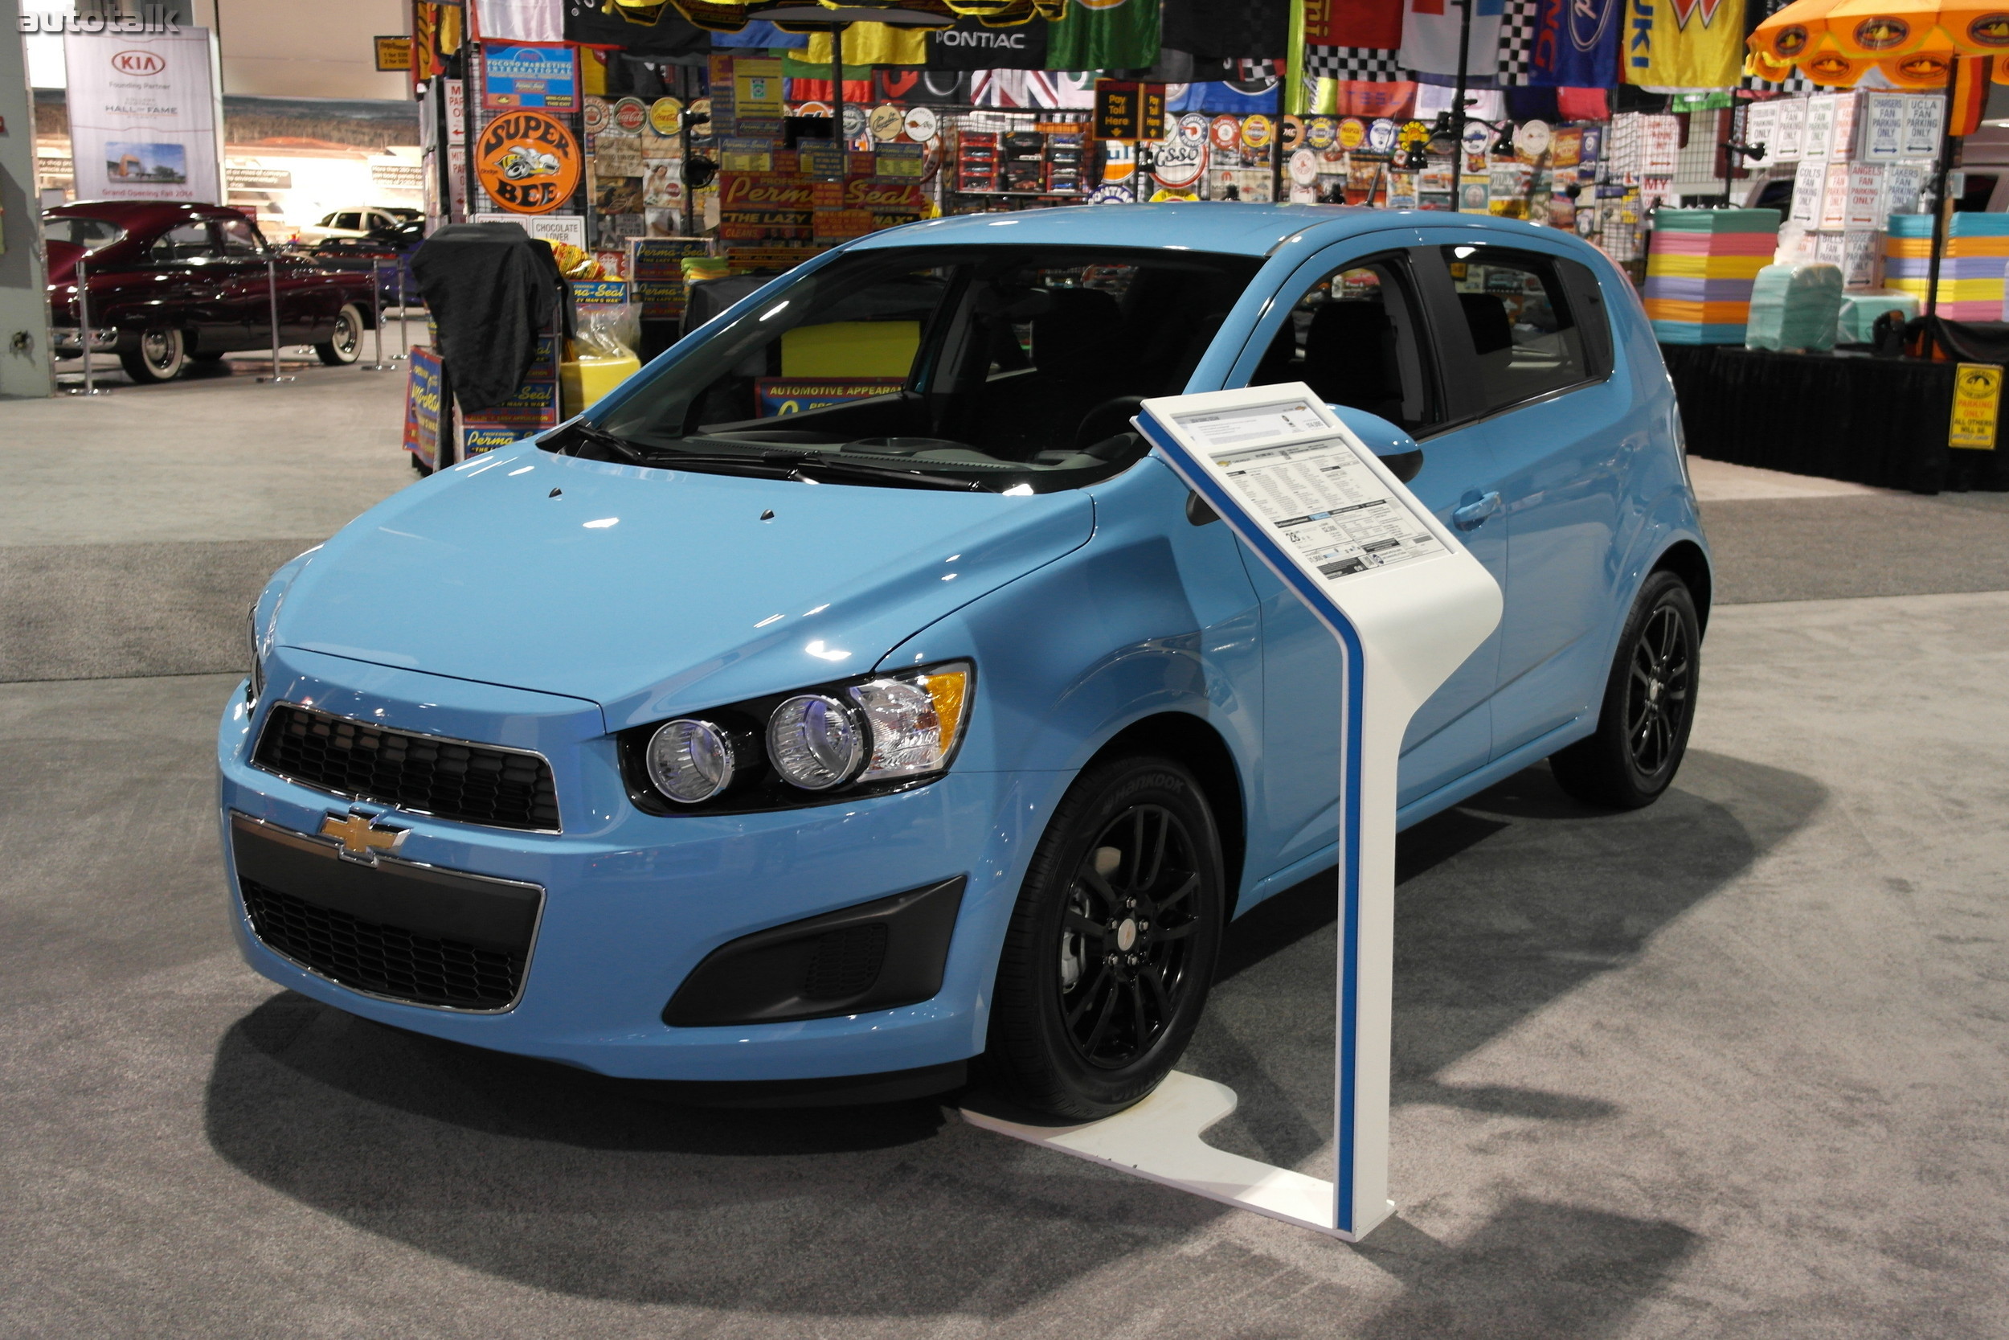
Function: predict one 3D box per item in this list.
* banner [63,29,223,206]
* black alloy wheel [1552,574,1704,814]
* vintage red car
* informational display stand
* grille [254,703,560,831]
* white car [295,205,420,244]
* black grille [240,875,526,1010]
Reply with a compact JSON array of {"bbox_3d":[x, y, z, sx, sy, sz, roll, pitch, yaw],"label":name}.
[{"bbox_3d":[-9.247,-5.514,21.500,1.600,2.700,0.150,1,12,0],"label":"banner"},{"bbox_3d":[1.661,0.035,5.358,0.210,0.630,0.630,9,15,36],"label":"black alloy wheel"},{"bbox_3d":[-7.500,-3.500,18.450,1.780,1.500,4.450,4,13,18],"label":"vintage red car"},{"bbox_3d":[0.341,0.176,3.205,0.730,1.210,0.370,9,14,33],"label":"informational display stand"},{"bbox_3d":[-0.939,0.142,3.103,0.720,0.130,0.100,9,15,36],"label":"grille"},{"bbox_3d":[-12.423,-8.541,40.000,4.600,1.460,1.800,-10,14,-43],"label":"white car"},{"bbox_3d":[-0.963,0.429,3.161,0.670,0.130,0.090,9,15,36],"label":"black grille"}]

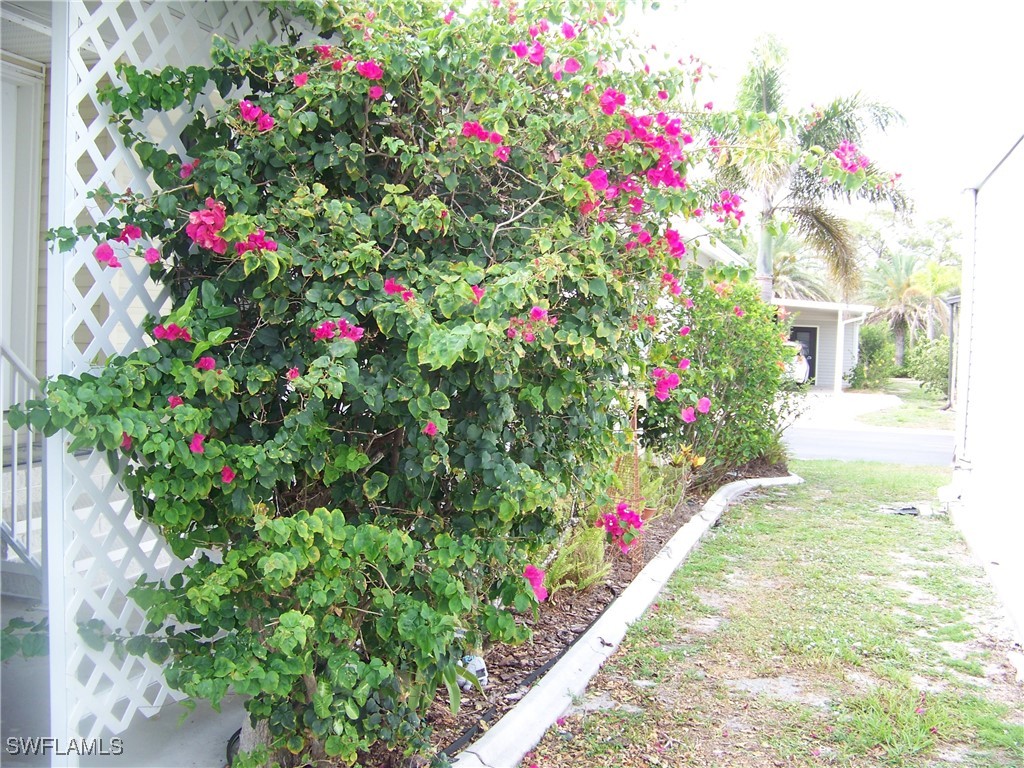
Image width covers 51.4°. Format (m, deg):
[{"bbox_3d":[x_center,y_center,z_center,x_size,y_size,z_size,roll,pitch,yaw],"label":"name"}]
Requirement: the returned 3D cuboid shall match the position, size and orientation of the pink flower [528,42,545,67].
[{"bbox_3d":[0.087,-1.176,3.800,0.055,0.086,0.046,1,3,1],"label":"pink flower"}]

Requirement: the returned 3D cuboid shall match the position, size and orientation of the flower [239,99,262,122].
[{"bbox_3d":[-0.798,-0.835,3.250,0.071,0.073,0.059,0,3,-14],"label":"flower"}]

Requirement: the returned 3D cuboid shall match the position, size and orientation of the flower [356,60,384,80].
[{"bbox_3d":[-0.458,-1.016,3.450,0.088,0.065,0.052,1,3,-8],"label":"flower"}]

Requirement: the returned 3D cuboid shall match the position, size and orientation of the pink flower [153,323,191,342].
[{"bbox_3d":[-0.943,-0.143,2.950,0.102,0.055,0.055,0,3,-18],"label":"pink flower"}]

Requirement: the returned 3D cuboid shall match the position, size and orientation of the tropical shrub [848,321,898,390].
[{"bbox_3d":[11.171,-0.883,33.000,1.443,2.045,1.339,2,3,19],"label":"tropical shrub"}]

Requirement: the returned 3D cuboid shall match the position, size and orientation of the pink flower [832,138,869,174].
[{"bbox_3d":[1.371,-0.923,4.300,0.149,0.137,0.110,2,3,17],"label":"pink flower"}]

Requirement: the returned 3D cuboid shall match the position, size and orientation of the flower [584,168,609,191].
[{"bbox_3d":[0.301,-0.730,3.800,0.083,0.079,0.063,1,3,4],"label":"flower"}]

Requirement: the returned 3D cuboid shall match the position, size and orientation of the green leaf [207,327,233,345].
[{"bbox_3d":[-0.824,-0.137,3.000,0.071,0.051,0.040,0,3,-15],"label":"green leaf"}]

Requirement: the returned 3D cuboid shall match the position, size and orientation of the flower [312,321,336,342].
[{"bbox_3d":[-0.563,-0.161,3.200,0.070,0.060,0.048,1,3,-10],"label":"flower"}]

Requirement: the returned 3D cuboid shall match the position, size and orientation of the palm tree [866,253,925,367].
[{"bbox_3d":[15.125,-2.820,42.000,2.372,4.891,2.445,2,3,20],"label":"palm tree"}]

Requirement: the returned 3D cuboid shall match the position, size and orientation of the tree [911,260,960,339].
[{"bbox_3d":[15.546,-2.472,39.000,1.847,4.102,1.904,2,3,22],"label":"tree"}]

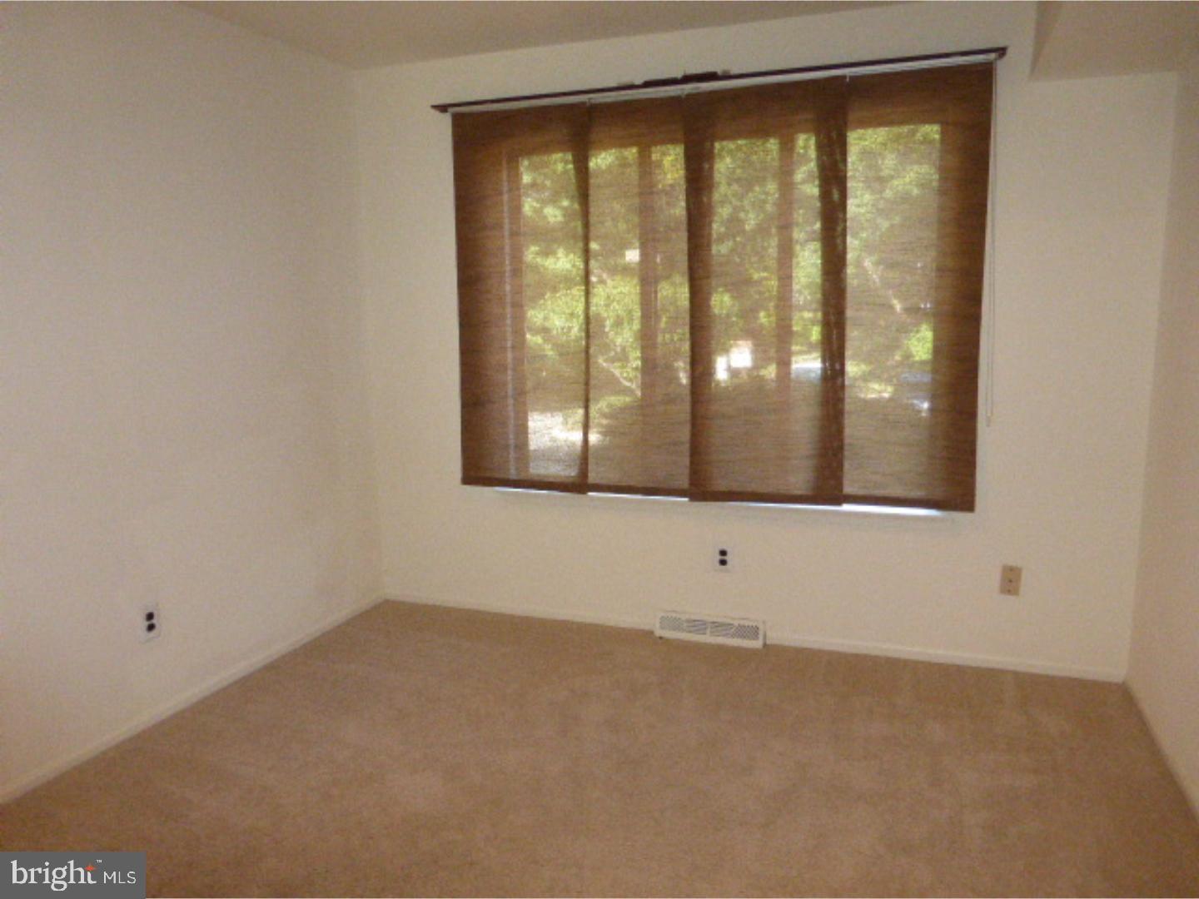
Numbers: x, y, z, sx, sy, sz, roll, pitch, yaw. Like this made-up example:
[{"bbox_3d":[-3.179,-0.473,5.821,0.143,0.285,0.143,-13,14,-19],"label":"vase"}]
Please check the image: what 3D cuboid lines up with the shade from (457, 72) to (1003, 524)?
[{"bbox_3d":[0.375,-0.592,3.448,2.121,1.589,0.050,2,9,19],"label":"shade"}]

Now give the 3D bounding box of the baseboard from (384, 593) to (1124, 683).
[{"bbox_3d":[0.433,0.773,3.709,3.181,0.055,0.015,2,9,19],"label":"baseboard"}]

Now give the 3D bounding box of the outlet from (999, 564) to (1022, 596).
[{"bbox_3d":[1.552,0.494,3.264,0.071,0.115,0.010,2,9,19],"label":"outlet"}]

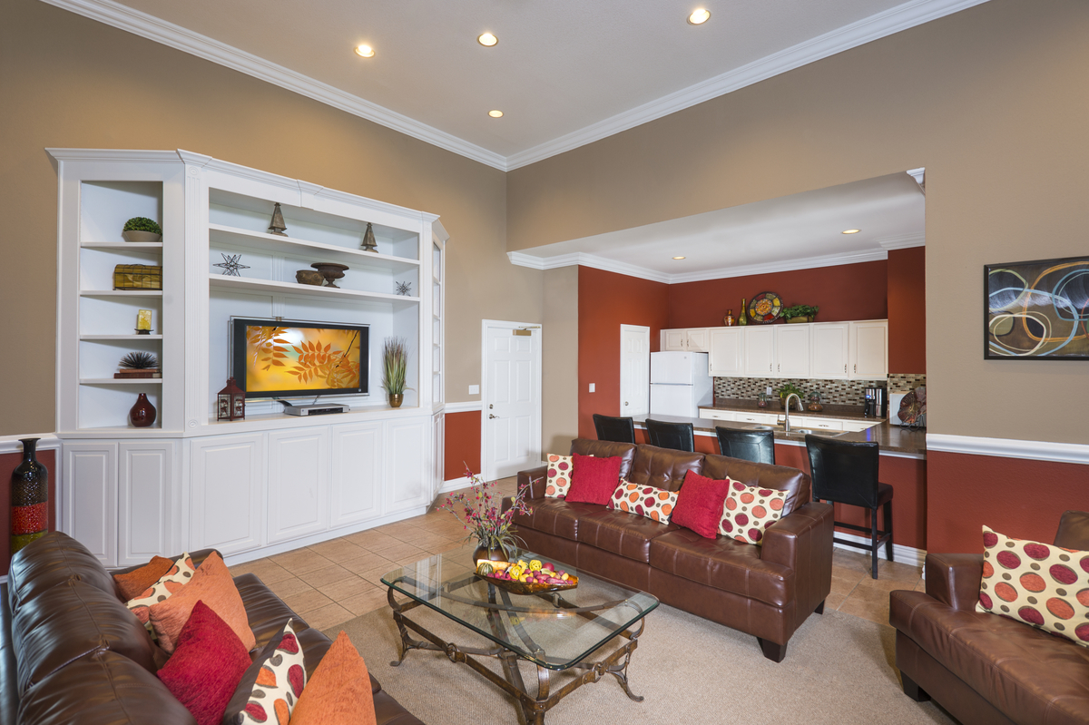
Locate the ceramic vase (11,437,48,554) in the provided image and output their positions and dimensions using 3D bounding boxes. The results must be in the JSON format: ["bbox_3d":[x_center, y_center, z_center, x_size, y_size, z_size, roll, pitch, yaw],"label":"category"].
[{"bbox_3d":[-3.485,1.040,3.479,0.176,1.055,0.176,0,0,43],"label":"ceramic vase"}]

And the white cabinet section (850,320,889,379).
[{"bbox_3d":[4.291,-0.156,6.734,0.409,0.764,0.330,0,0,42],"label":"white cabinet section"}]

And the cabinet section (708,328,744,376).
[{"bbox_3d":[2.899,-0.158,8.005,0.542,0.764,0.330,0,0,42],"label":"cabinet section"}]

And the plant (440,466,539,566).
[{"bbox_3d":[-0.311,0.825,2.783,0.470,0.560,0.500,0,0,0],"label":"plant"}]

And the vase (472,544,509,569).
[{"bbox_3d":[-0.289,1.027,2.783,0.195,0.155,0.195,0,0,0],"label":"vase"}]

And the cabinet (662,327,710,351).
[{"bbox_3d":[2.357,-0.348,8.377,0.840,0.385,0.335,0,0,43],"label":"cabinet"}]

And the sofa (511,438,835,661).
[{"bbox_3d":[0.738,1.115,3.689,2.180,0.890,0.920,0,0,44],"label":"sofa"}]

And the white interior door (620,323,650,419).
[{"bbox_3d":[1.412,0.487,8.027,0.090,2.120,0.850,0,0,42],"label":"white interior door"}]

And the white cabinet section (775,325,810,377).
[{"bbox_3d":[3.613,-0.157,7.353,0.477,0.764,0.330,0,0,42],"label":"white cabinet section"}]

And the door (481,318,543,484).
[{"bbox_3d":[-0.421,0.507,7.008,0.100,2.105,1.110,0,0,43],"label":"door"}]

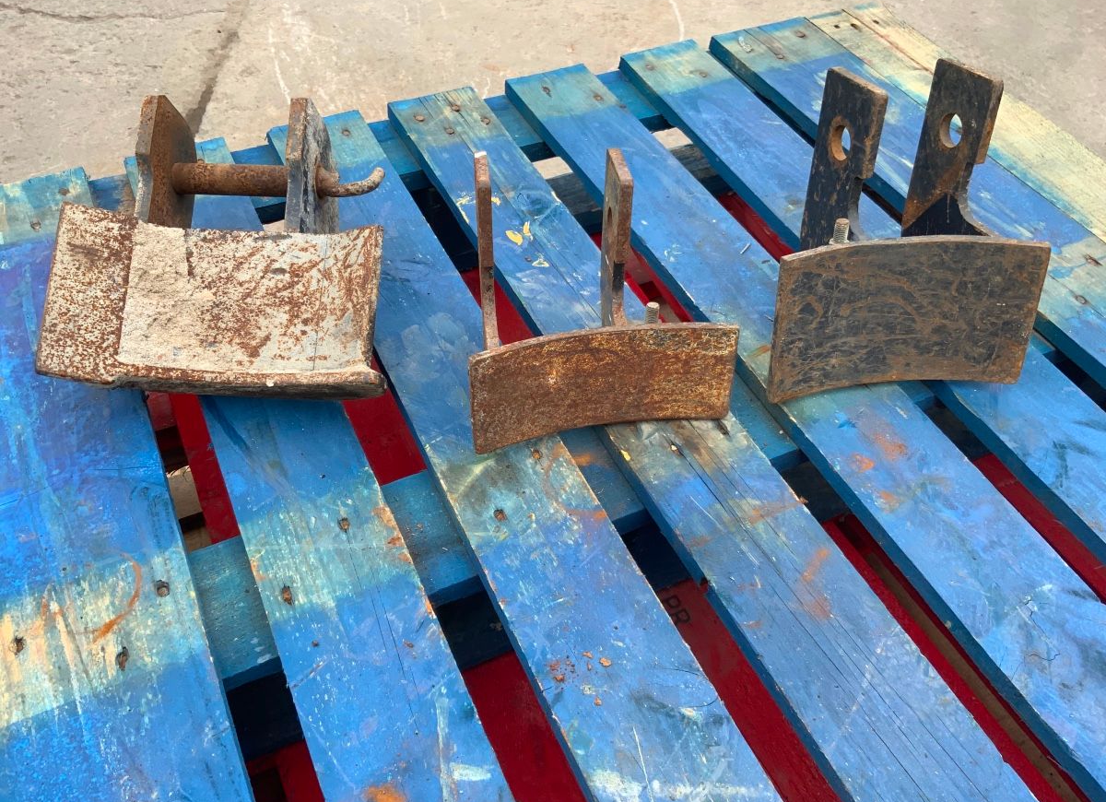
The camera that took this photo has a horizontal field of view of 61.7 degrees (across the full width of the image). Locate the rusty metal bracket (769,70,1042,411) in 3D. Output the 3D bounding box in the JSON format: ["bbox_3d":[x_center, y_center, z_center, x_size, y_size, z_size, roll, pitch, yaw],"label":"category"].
[{"bbox_3d":[0.261,-0.140,0.743,0.206,0.229,0.151,-4,28,-7],"label":"rusty metal bracket"}]

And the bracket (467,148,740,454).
[{"bbox_3d":[0.029,-0.079,0.677,0.195,0.193,0.092,-7,32,-10],"label":"bracket"}]

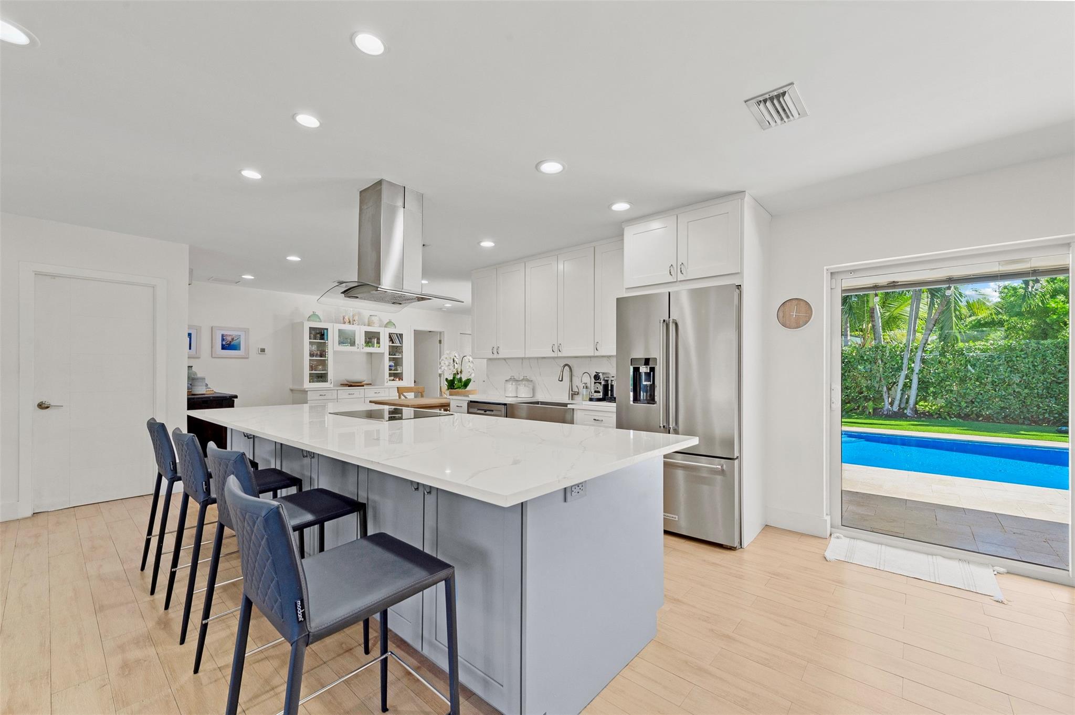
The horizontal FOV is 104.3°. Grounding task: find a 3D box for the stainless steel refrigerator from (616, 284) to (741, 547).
[{"bbox_3d":[1.183,0.410,3.291,0.899,1.778,0.732,-1,-2,41],"label":"stainless steel refrigerator"}]

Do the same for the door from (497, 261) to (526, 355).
[{"bbox_3d":[-0.303,-0.529,4.769,0.462,1.068,0.030,-1,-2,41],"label":"door"}]

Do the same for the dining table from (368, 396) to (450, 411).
[{"bbox_3d":[-1.300,0.992,6.181,0.960,0.750,1.920,-1,-2,41],"label":"dining table"}]

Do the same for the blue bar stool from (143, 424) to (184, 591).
[{"bbox_3d":[-2.102,0.841,2.620,0.435,0.942,0.525,-1,-2,40],"label":"blue bar stool"}]

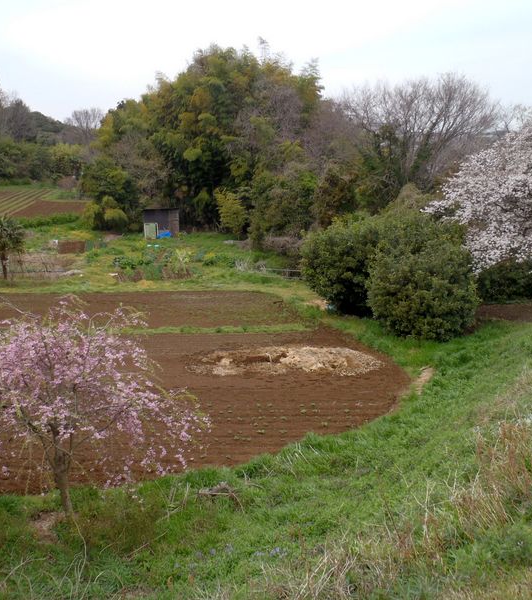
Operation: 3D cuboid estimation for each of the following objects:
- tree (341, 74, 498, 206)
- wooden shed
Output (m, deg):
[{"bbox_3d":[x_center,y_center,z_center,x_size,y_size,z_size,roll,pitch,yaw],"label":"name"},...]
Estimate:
[{"bbox_3d":[10.134,-9.274,41.857,10.300,9.850,9.300,3,14,12],"label":"tree"},{"bbox_3d":[-7.545,-5.445,46.255,2.150,2.110,1.900,3,14,13],"label":"wooden shed"}]

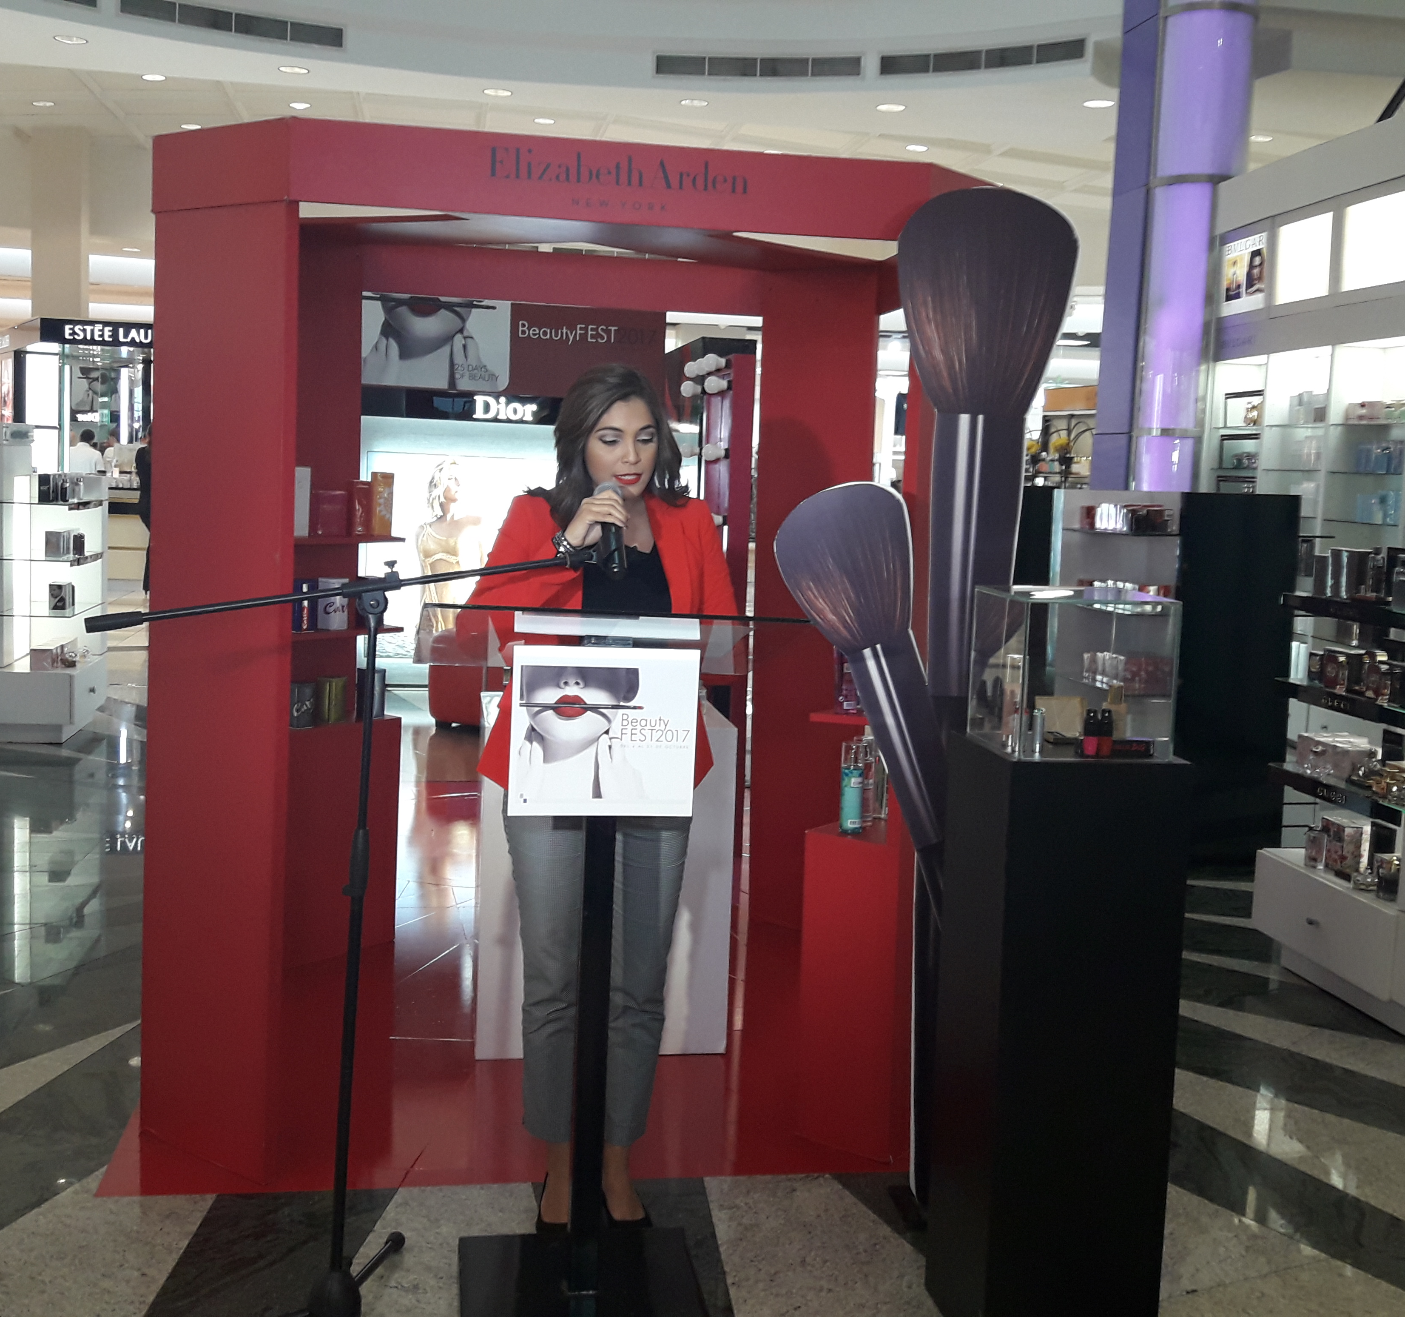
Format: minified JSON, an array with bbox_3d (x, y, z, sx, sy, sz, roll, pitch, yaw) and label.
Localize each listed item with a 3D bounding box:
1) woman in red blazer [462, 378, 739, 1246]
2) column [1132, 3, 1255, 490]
[{"bbox_3d":[-0.199,0.273,2.794,0.520,1.670,0.380,1,8,-8],"label":"woman in red blazer"},{"bbox_3d":[3.459,-2.271,10.165,0.700,5.000,0.700,1,8,-8],"label":"column"}]

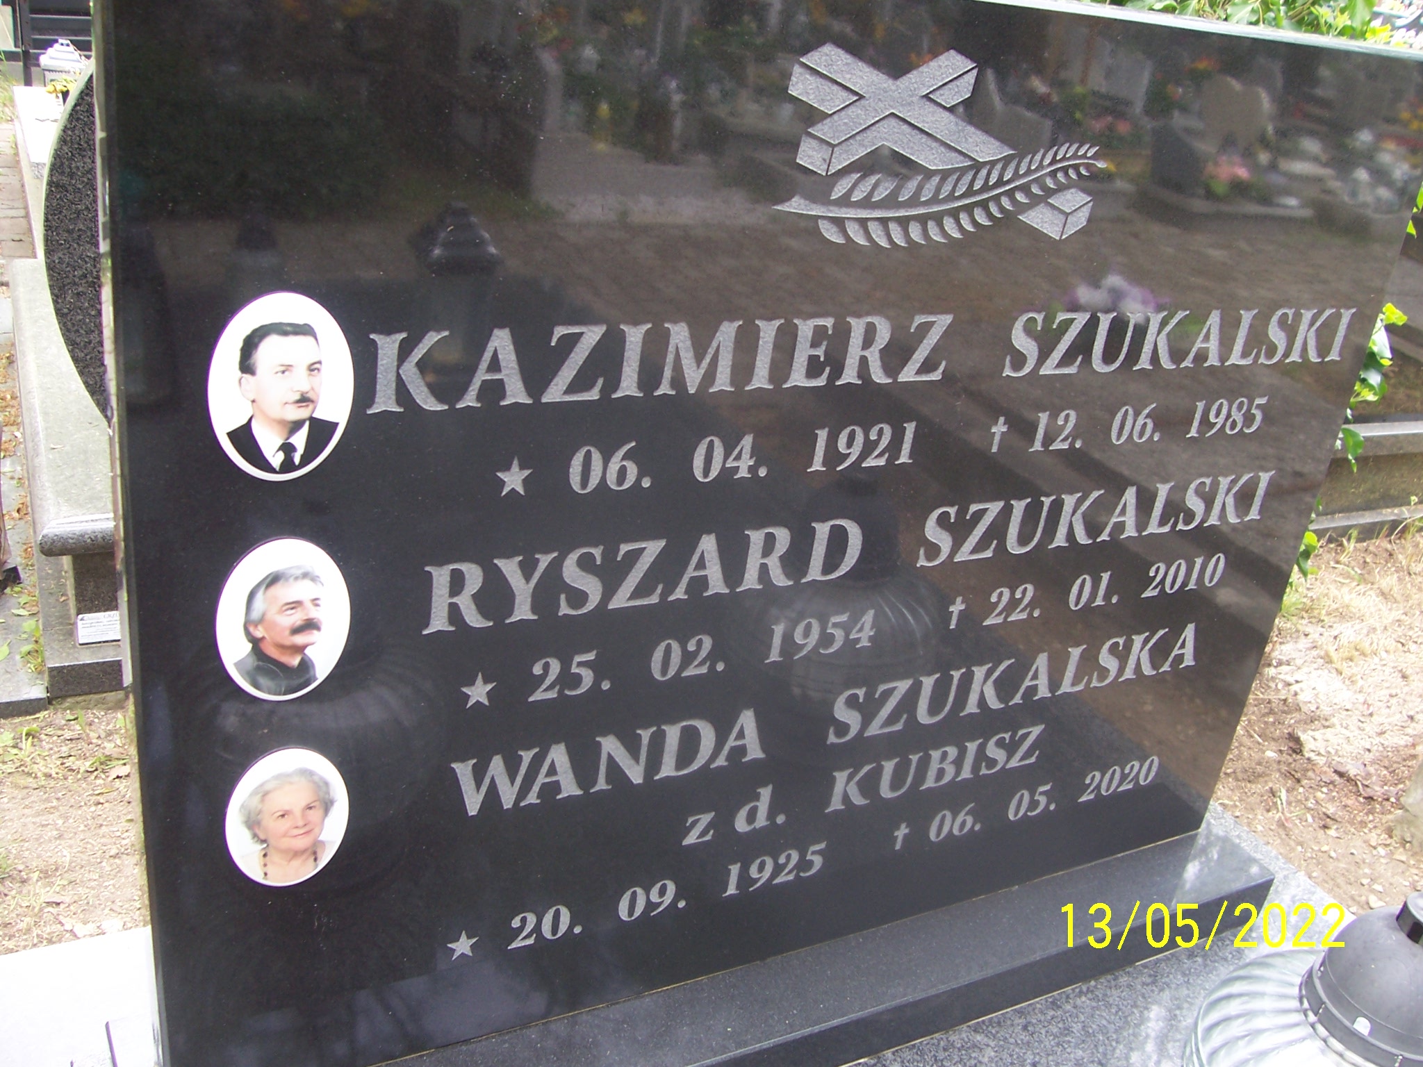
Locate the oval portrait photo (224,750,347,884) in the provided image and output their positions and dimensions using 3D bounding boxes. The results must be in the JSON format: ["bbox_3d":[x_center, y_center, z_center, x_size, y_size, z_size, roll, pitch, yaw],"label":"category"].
[{"bbox_3d":[-0.363,0.246,1.200,0.110,0.150,0.010,-6,29,-28],"label":"oval portrait photo"}]

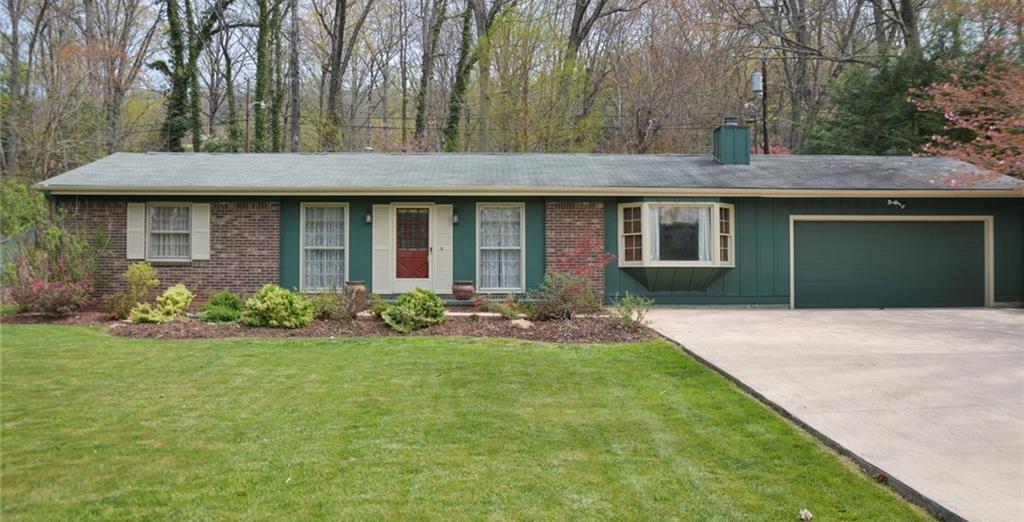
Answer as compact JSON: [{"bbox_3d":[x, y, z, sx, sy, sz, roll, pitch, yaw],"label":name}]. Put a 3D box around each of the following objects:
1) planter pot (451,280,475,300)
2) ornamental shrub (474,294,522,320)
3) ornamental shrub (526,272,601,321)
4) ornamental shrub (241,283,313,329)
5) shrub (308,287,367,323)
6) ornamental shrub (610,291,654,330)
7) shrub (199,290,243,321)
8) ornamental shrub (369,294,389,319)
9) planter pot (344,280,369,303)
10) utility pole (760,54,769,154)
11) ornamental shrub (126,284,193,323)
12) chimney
[{"bbox_3d":[-1.087,0.663,17.200,0.502,0.430,0.500,0,-1,0],"label":"planter pot"},{"bbox_3d":[-0.274,0.926,15.600,0.975,0.491,0.750,0,0,0],"label":"ornamental shrub"},{"bbox_3d":[1.067,0.724,15.900,1.533,0.971,1.200,0,0,-1],"label":"ornamental shrub"},{"bbox_3d":[-4.525,0.850,14.750,1.383,0.797,1.150,0,0,-1],"label":"ornamental shrub"},{"bbox_3d":[-3.458,0.859,15.300,1.196,0.661,1.000,0,0,0],"label":"shrub"},{"bbox_3d":[2.245,0.885,14.300,0.820,0.634,0.750,0,0,0],"label":"ornamental shrub"},{"bbox_3d":[-5.865,0.907,15.500,0.929,0.622,0.800,0,0,-1],"label":"shrub"},{"bbox_3d":[-2.779,0.949,16.100,0.461,0.492,0.440,0,0,-1],"label":"ornamental shrub"},{"bbox_3d":[-3.443,0.702,17.000,0.531,0.509,0.530,0,-1,0],"label":"planter pot"},{"bbox_3d":[11.500,-4.327,35.000,0.270,10.356,0.270,0,0,0],"label":"utility pole"},{"bbox_3d":[-7.122,0.860,15.600,1.341,0.784,1.050,0,0,0],"label":"ornamental shrub"},{"bbox_3d":[5.880,-3.190,20.500,0.790,1.300,0.640,0,0,-1],"label":"chimney"}]

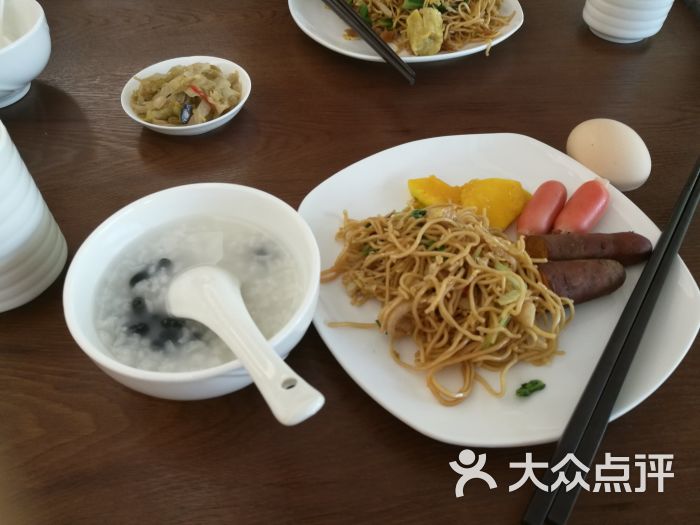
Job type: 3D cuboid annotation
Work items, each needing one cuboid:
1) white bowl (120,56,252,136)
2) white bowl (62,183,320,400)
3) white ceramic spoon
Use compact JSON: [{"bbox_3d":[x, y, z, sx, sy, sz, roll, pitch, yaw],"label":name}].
[{"bbox_3d":[-0.118,-0.118,0.407,0.092,0.024,0.092,1,51,-1],"label":"white bowl"},{"bbox_3d":[-0.073,0.019,0.277,0.117,0.053,0.117,1,51,-1],"label":"white bowl"},{"bbox_3d":[-0.052,0.025,0.248,0.042,0.034,0.140,-27,35,-22],"label":"white ceramic spoon"}]

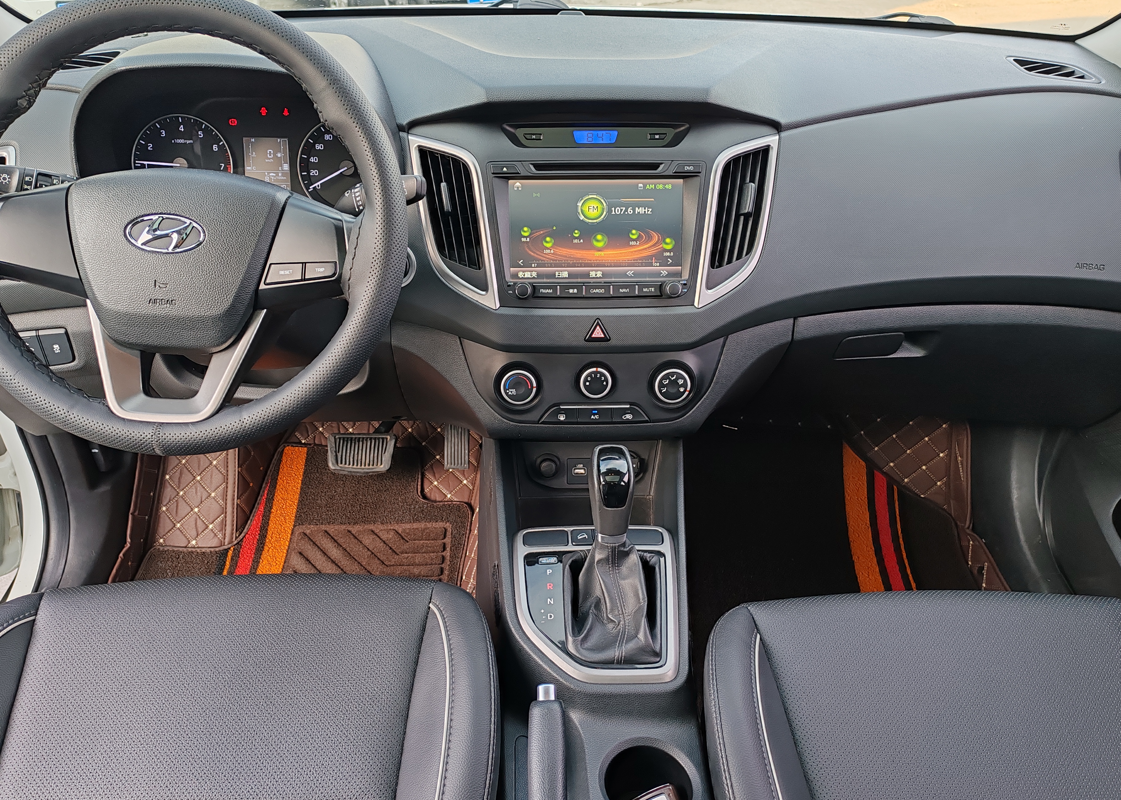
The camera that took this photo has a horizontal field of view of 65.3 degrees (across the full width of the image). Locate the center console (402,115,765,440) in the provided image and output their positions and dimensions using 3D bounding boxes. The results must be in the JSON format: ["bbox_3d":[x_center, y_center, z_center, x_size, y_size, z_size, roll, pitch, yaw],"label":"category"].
[{"bbox_3d":[0.033,-0.132,0.933,0.368,0.318,0.140,0,10,2],"label":"center console"}]

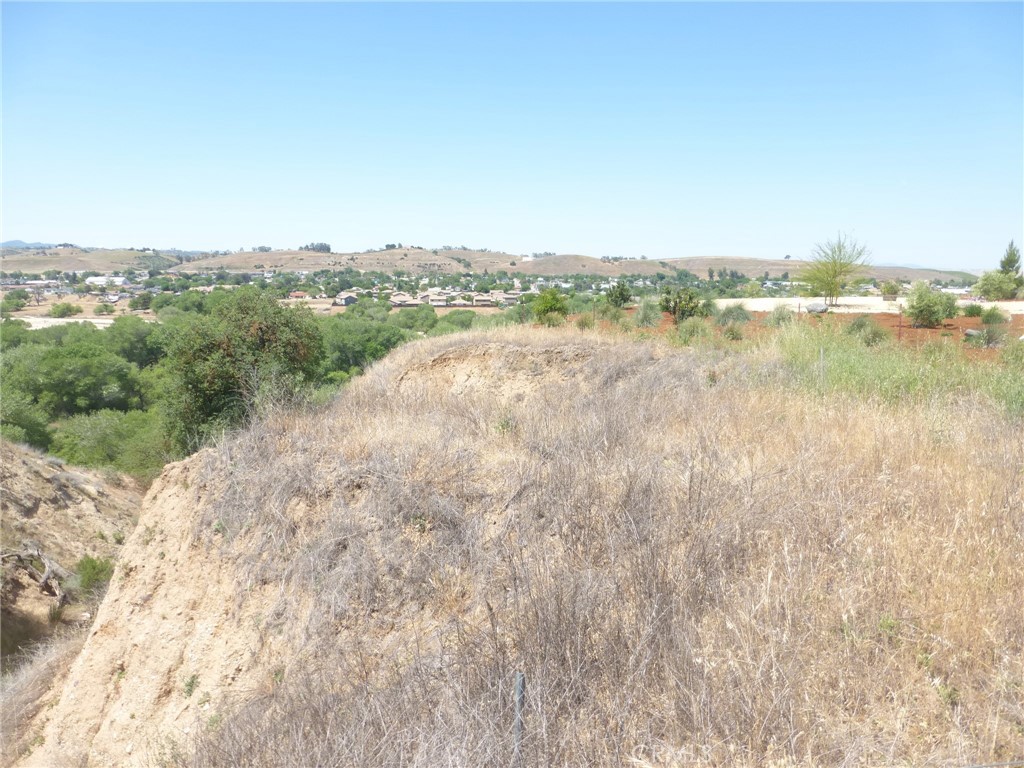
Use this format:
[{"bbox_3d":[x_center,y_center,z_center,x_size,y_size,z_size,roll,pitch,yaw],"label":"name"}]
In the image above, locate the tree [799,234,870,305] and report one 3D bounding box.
[{"bbox_3d":[18.821,-6.751,41.500,4.380,4.330,4.030,0,10,0],"label":"tree"}]

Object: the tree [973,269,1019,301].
[{"bbox_3d":[30.708,-6.211,45.000,2.790,1.960,2.570,0,10,0],"label":"tree"}]

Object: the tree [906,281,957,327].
[{"bbox_3d":[15.657,-2.967,26.500,2.090,1.790,1.920,0,10,0],"label":"tree"}]

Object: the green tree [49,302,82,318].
[{"bbox_3d":[-176.085,-28.986,280.000,13.410,6.310,12.340,0,10,0],"label":"green tree"}]

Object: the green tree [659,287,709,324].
[{"bbox_3d":[6.744,-3.131,28.500,1.650,1.570,1.510,0,10,0],"label":"green tree"}]

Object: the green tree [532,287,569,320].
[{"bbox_3d":[1.675,-3.372,30.500,1.500,1.460,1.380,0,10,0],"label":"green tree"}]

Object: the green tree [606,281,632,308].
[{"bbox_3d":[5.981,-4.979,39.500,1.450,1.560,1.330,0,10,0],"label":"green tree"}]

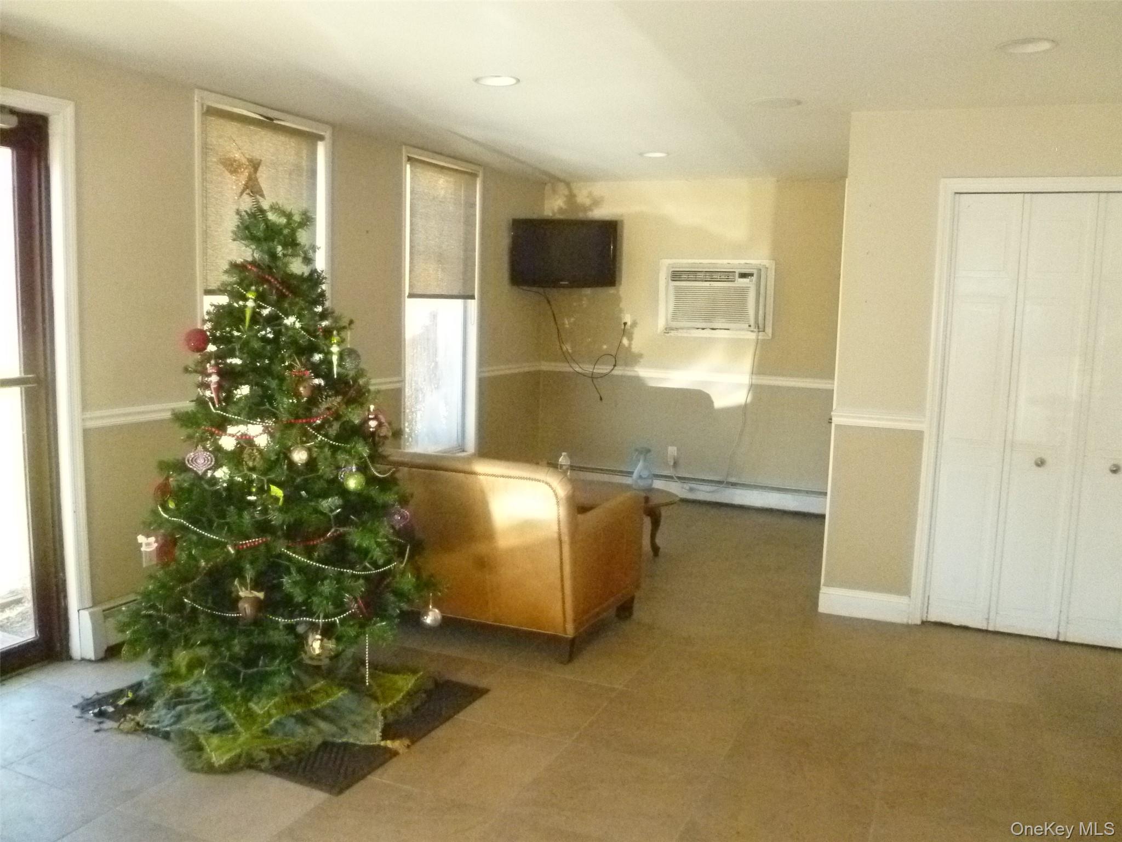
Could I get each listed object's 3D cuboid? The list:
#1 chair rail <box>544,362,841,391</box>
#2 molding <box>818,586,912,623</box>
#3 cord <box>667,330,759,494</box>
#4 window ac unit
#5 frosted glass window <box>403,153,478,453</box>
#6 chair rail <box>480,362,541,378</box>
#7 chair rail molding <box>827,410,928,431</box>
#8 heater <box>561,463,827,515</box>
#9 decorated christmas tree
[{"bbox_3d":[0.886,-0.347,6.899,2.289,0.064,0.025,5,8,21],"label":"chair rail"},{"bbox_3d":[1.506,0.907,4.492,0.436,0.132,0.020,5,8,21],"label":"molding"},{"bbox_3d":[1.132,-0.056,6.797,0.641,1.201,0.100,5,8,21],"label":"cord"},{"bbox_3d":[1.135,-0.901,6.712,0.847,0.563,0.220,5,8,21],"label":"window ac unit"},{"bbox_3d":[-0.811,-0.705,6.032,0.120,2.003,0.903,5,9,26],"label":"frosted glass window"},{"bbox_3d":[-0.365,-0.387,6.897,0.025,0.062,0.927,5,9,26],"label":"chair rail"},{"bbox_3d":[1.516,0.004,4.351,0.429,0.066,0.025,5,8,21],"label":"chair rail molding"},{"bbox_3d":[0.885,0.514,6.983,2.235,0.177,0.070,5,8,21],"label":"heater"},{"bbox_3d":[-1.083,0.127,3.354,1.170,1.850,1.170,5,8,21],"label":"decorated christmas tree"}]

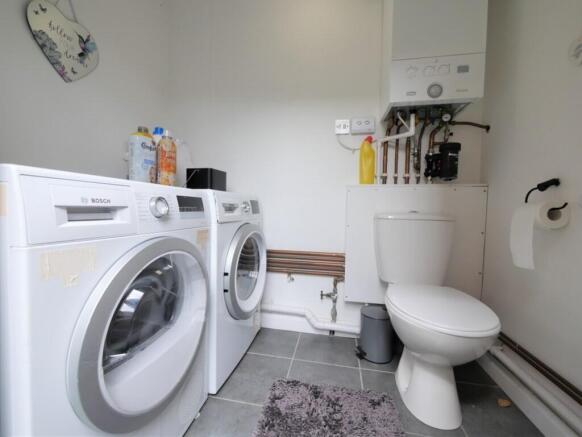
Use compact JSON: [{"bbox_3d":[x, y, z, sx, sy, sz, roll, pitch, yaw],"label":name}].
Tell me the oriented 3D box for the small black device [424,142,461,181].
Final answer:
[{"bbox_3d":[0.787,-0.294,1.229,0.155,0.187,0.110,1,3,13],"label":"small black device"}]

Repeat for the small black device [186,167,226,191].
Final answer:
[{"bbox_3d":[-0.456,-0.193,1.279,0.138,0.128,0.150,1,3,11],"label":"small black device"}]

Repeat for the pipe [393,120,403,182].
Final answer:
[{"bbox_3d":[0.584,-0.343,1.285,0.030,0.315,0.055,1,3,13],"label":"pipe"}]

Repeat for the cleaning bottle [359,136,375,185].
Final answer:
[{"bbox_3d":[0.436,-0.322,1.348,0.085,0.280,0.065,1,3,13],"label":"cleaning bottle"}]

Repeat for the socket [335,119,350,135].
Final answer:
[{"bbox_3d":[0.309,-0.547,1.400,0.086,0.090,0.020,1,3,13],"label":"socket"}]

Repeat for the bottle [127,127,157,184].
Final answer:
[{"bbox_3d":[-0.643,-0.255,1.032,0.070,0.275,0.106,2,3,22],"label":"bottle"}]

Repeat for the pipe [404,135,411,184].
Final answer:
[{"bbox_3d":[0.639,-0.321,1.288,0.024,0.280,0.024,1,3,11],"label":"pipe"}]

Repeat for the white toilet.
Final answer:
[{"bbox_3d":[0.584,0.379,0.994,0.365,0.780,0.620,1,3,13],"label":"white toilet"}]

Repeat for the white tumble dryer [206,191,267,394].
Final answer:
[{"bbox_3d":[-0.528,0.313,1.330,0.620,0.860,0.588,1,3,11],"label":"white tumble dryer"}]

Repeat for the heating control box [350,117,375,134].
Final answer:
[{"bbox_3d":[0.430,-0.549,1.404,0.142,0.090,0.034,1,3,11],"label":"heating control box"}]

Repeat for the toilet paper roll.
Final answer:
[{"bbox_3d":[0.884,0.057,0.832,0.100,0.232,0.105,1,3,11],"label":"toilet paper roll"}]

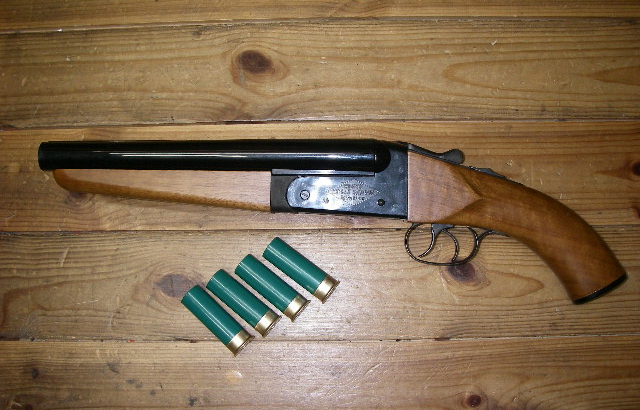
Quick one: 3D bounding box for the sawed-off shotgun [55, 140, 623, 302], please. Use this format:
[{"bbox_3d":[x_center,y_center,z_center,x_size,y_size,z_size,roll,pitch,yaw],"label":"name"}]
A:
[{"bbox_3d":[0.007,0.014,0.592,0.492,0.055,0.136,0,84,2],"label":"sawed-off shotgun"}]

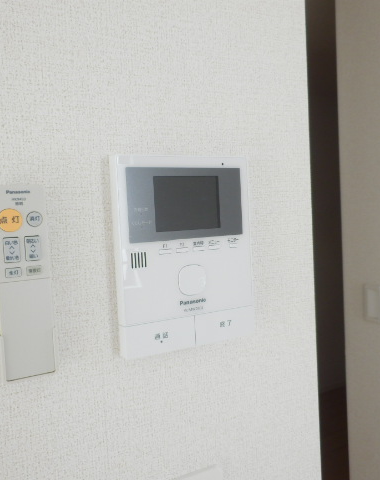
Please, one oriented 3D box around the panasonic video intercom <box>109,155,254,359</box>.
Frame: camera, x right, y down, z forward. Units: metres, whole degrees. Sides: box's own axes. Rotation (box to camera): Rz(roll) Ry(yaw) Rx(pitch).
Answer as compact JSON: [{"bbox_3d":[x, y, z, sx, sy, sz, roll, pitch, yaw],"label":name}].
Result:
[{"bbox_3d":[-0.005,0.012,0.426,0.133,0.179,0.024,-4,3,-24],"label":"panasonic video intercom"}]

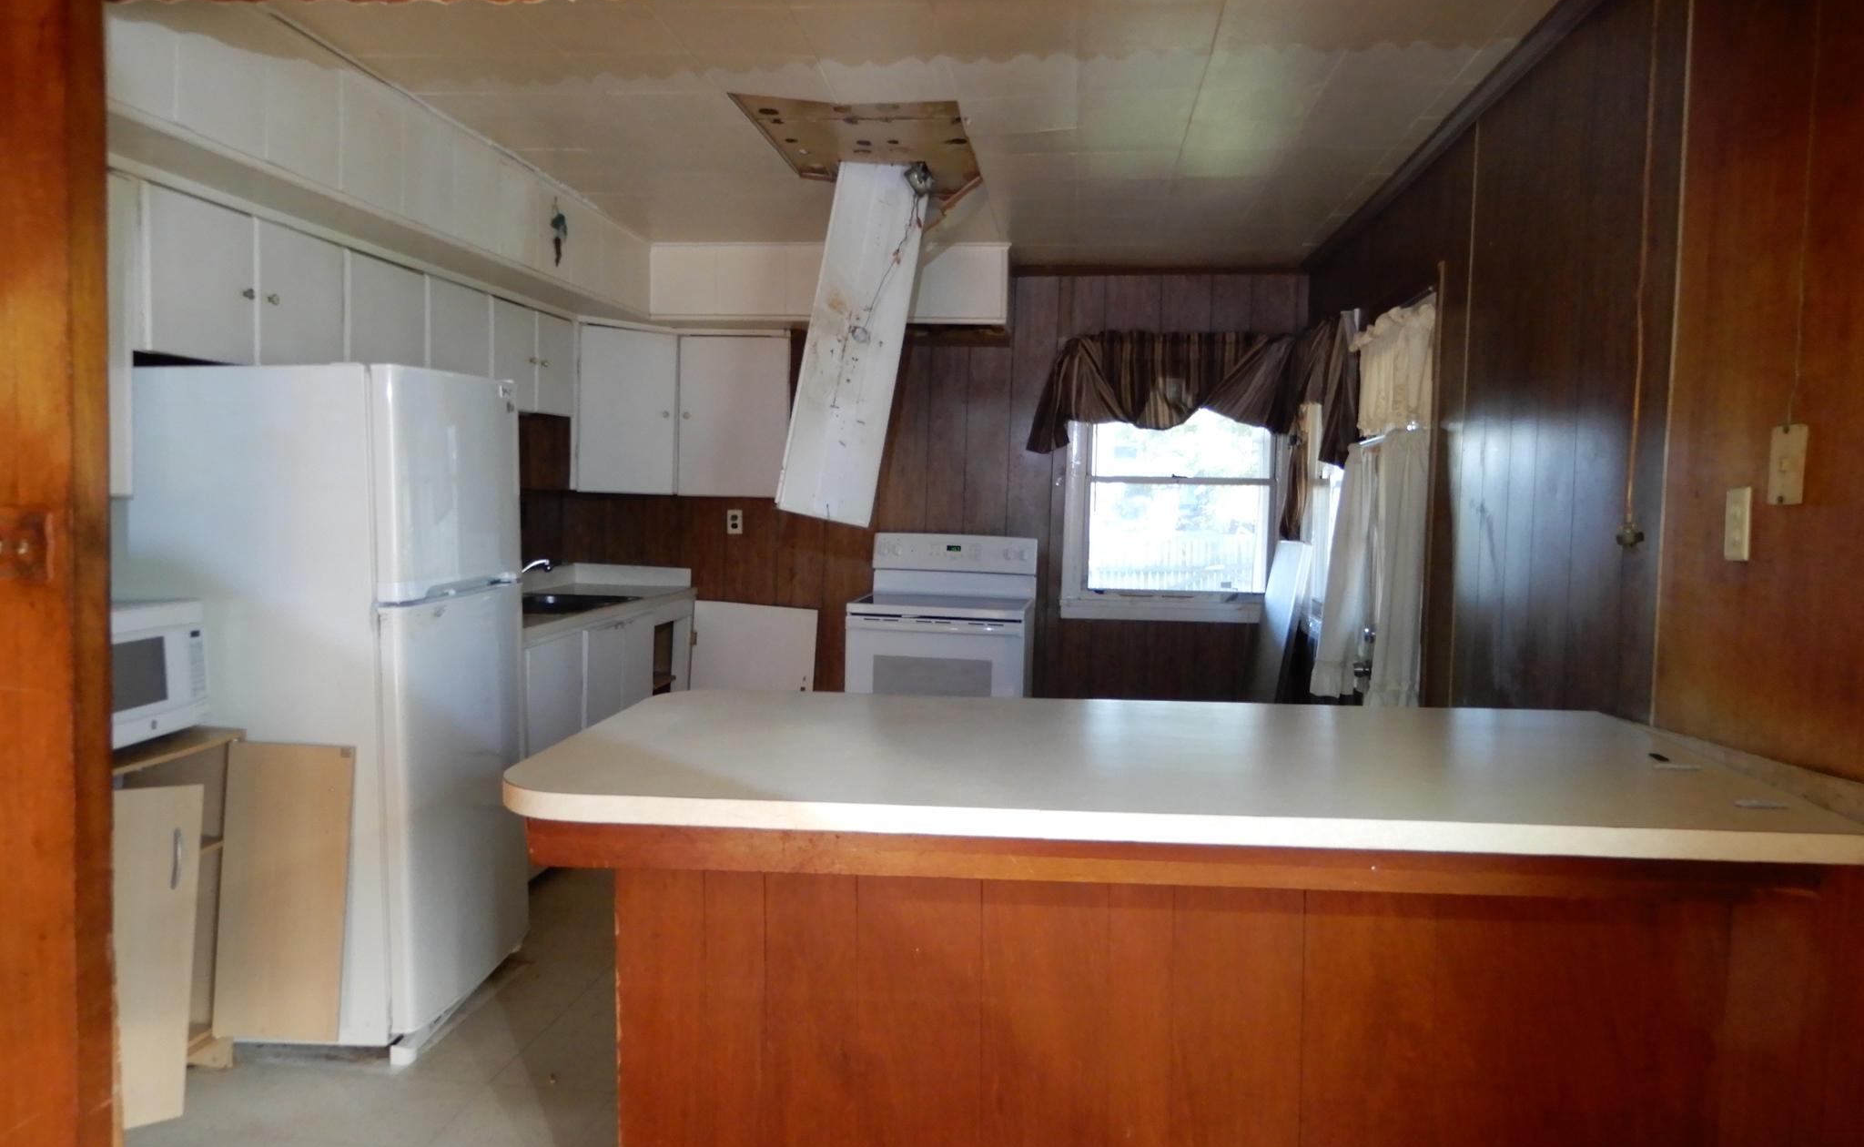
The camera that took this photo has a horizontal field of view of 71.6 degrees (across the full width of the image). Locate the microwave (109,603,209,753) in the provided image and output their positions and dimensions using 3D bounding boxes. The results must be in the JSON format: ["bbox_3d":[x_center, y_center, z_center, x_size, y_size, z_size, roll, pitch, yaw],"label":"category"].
[{"bbox_3d":[-1.909,0.221,2.776,0.380,0.285,0.500,1,4,4],"label":"microwave"}]

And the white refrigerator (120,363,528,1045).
[{"bbox_3d":[-1.544,0.318,3.409,0.700,1.670,0.690,2,4,7],"label":"white refrigerator"}]

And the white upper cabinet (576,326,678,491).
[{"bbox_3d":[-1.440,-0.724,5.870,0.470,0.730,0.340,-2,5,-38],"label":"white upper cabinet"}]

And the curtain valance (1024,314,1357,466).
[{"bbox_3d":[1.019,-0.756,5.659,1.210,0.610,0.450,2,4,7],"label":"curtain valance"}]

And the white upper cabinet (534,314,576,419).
[{"bbox_3d":[-1.710,-0.861,5.349,0.300,0.410,0.350,2,4,7],"label":"white upper cabinet"}]

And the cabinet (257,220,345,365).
[{"bbox_3d":[-1.916,-0.759,3.635,0.300,0.410,0.420,2,4,7],"label":"cabinet"}]

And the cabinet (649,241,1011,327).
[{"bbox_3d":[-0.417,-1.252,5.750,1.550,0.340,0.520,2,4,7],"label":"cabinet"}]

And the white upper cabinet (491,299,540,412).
[{"bbox_3d":[-1.754,-0.839,4.983,0.300,0.410,0.385,2,4,7],"label":"white upper cabinet"}]

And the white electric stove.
[{"bbox_3d":[0.047,0.440,5.732,0.760,1.195,0.670,2,4,7],"label":"white electric stove"}]

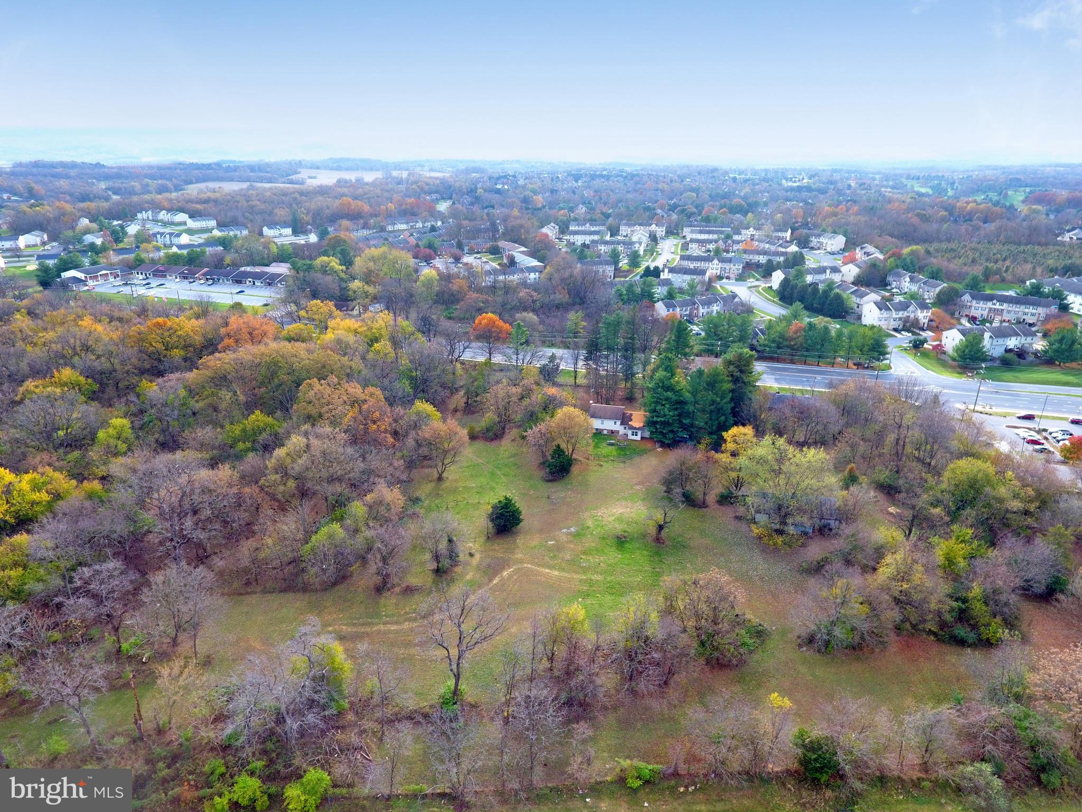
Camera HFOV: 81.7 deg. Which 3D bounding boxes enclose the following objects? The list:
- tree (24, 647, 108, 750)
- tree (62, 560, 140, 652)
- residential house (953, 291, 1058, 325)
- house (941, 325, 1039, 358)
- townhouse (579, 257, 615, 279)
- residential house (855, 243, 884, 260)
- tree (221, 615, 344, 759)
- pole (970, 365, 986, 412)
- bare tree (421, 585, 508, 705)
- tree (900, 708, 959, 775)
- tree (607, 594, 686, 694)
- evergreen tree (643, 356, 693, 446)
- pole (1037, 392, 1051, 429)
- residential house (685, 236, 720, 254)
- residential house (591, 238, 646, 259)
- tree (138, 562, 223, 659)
[{"bbox_3d":[-60.387,38.941,80.891,9.000,14.500,9.000,0,21,0],"label":"tree"},{"bbox_3d":[-63.710,30.520,91.780,9.800,14.900,9.800,0,22,0],"label":"tree"},{"bbox_3d":[216.350,-45.700,290.530,36.330,11.310,10.920,16,27,35],"label":"residential house"},{"bbox_3d":[172.770,-24.660,240.480,30.500,10.600,11.000,-4,22,-11],"label":"house"},{"bbox_3d":[32.840,-82.390,375.880,21.040,10.800,11.000,-1,21,-3],"label":"townhouse"},{"bbox_3d":[223.862,-102.552,425.178,10.300,11.000,36.000,7,23,18],"label":"residential house"},{"bbox_3d":[-30.600,34.500,75.630,13.460,17.600,10.680,-11,24,-26],"label":"tree"},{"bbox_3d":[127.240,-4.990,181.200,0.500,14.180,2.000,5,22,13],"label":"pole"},{"bbox_3d":[-9.950,31.920,81.420,11.000,18.200,10.380,-3,22,-8],"label":"bare tree"},{"bbox_3d":[48.430,41.570,77.460,6.980,10.110,6.630,0,21,0],"label":"tree"},{"bbox_3d":[15.309,35.156,90.561,10.800,14.500,10.800,0,21,0],"label":"tree"},{"bbox_3d":[33.779,-2.020,167.007,12.500,24.000,12.500,0,21,0],"label":"evergreen tree"},{"bbox_3d":[135.720,1.480,168.770,1.200,10.460,0.600,0,22,0],"label":"pole"},{"bbox_3d":[128.270,-124.750,488.640,23.500,10.380,10.630,5,22,13],"label":"residential house"},{"bbox_3d":[57.544,-119.333,468.729,38.000,10.500,10.000,7,22,16],"label":"residential house"},{"bbox_3d":[-55.110,31.610,95.020,12.720,15.850,12.080,0,21,0],"label":"tree"}]

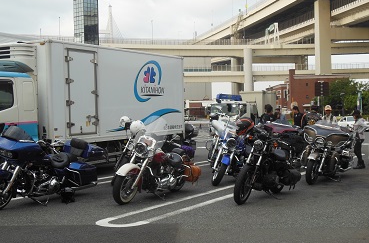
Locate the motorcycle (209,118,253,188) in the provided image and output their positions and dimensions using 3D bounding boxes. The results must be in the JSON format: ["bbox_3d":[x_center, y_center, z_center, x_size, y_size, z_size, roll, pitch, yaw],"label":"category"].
[{"bbox_3d":[1.140,0.644,11.697,0.900,1.330,2.400,1,2,30],"label":"motorcycle"}]

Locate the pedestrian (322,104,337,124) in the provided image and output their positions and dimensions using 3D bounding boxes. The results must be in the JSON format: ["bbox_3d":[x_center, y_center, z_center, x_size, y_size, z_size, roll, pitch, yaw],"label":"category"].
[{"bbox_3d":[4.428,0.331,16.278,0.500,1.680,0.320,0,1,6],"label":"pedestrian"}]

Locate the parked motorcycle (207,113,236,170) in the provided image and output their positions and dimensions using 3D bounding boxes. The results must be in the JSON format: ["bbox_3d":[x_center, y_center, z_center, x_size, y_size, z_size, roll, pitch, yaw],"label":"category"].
[{"bbox_3d":[1.220,0.548,14.404,0.900,1.380,2.400,1,2,30],"label":"parked motorcycle"}]

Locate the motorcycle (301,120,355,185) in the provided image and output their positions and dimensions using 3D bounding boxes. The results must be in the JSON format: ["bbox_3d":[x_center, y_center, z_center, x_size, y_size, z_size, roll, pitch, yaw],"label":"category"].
[{"bbox_3d":[3.158,0.613,11.850,0.950,1.360,2.550,1,2,30],"label":"motorcycle"}]

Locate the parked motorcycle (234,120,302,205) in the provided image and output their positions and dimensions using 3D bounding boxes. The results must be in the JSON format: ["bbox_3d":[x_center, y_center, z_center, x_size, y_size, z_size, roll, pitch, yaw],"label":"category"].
[{"bbox_3d":[1.419,0.727,9.430,0.880,1.280,2.220,1,2,34],"label":"parked motorcycle"}]

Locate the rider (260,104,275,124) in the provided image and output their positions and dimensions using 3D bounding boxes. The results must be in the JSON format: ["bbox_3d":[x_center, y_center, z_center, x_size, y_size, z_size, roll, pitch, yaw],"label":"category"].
[{"bbox_3d":[2.422,0.353,15.478,0.500,1.700,0.300,0,2,14],"label":"rider"}]

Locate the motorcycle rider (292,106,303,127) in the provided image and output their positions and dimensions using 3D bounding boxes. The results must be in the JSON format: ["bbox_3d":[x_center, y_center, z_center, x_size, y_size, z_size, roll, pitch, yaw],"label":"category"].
[{"bbox_3d":[3.587,0.328,16.778,0.500,1.670,0.320,1,2,37],"label":"motorcycle rider"}]

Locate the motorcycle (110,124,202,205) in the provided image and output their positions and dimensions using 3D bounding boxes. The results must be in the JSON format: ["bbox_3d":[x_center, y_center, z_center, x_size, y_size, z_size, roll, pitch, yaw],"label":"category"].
[{"bbox_3d":[-0.499,0.714,9.607,0.920,1.320,2.420,1,2,33],"label":"motorcycle"}]

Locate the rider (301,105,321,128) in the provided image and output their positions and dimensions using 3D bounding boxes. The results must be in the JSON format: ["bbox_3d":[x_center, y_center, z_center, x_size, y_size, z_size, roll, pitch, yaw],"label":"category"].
[{"bbox_3d":[3.803,0.347,15.778,0.520,1.680,0.320,0,1,6],"label":"rider"}]

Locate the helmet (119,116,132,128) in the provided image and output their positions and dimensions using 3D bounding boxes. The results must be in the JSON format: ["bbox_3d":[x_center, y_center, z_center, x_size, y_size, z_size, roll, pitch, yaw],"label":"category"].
[{"bbox_3d":[-1.318,0.007,11.950,0.290,0.250,0.240,-1,2,-37],"label":"helmet"}]

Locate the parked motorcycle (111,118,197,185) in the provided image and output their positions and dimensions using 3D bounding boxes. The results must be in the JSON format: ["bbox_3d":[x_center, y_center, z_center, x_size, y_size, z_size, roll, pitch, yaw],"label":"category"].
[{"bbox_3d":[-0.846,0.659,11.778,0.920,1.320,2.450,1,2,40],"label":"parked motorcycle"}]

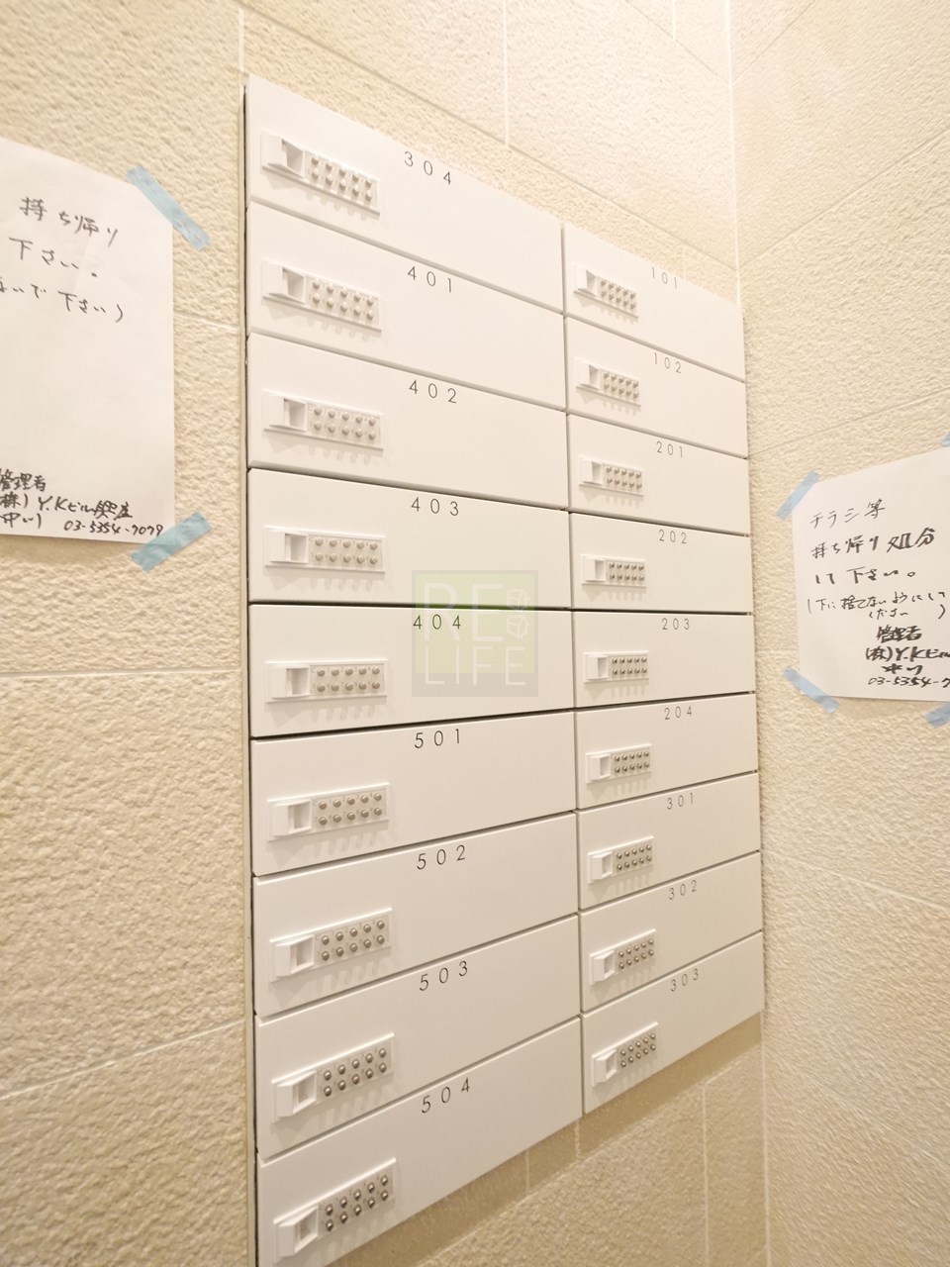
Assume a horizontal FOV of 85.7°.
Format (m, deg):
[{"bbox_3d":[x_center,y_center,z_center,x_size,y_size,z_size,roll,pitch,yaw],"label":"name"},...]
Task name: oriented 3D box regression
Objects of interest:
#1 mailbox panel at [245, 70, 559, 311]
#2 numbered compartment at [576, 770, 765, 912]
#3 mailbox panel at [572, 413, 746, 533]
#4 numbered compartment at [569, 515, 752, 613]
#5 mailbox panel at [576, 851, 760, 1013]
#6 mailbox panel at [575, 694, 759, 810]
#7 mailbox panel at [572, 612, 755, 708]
[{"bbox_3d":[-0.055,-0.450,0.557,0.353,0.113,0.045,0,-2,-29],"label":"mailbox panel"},{"bbox_3d":[0.278,0.273,0.710,0.353,0.115,0.040,0,-2,-29],"label":"numbered compartment"},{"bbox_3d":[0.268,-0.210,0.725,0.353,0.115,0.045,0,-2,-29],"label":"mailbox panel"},{"bbox_3d":[0.270,-0.089,0.722,0.353,0.115,0.045,0,-2,-29],"label":"numbered compartment"},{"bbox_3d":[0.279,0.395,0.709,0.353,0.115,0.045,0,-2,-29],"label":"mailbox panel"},{"bbox_3d":[0.276,0.152,0.714,0.353,0.115,0.040,0,-2,-29],"label":"mailbox panel"},{"bbox_3d":[0.273,0.032,0.717,0.353,0.115,0.040,0,-2,-29],"label":"mailbox panel"}]

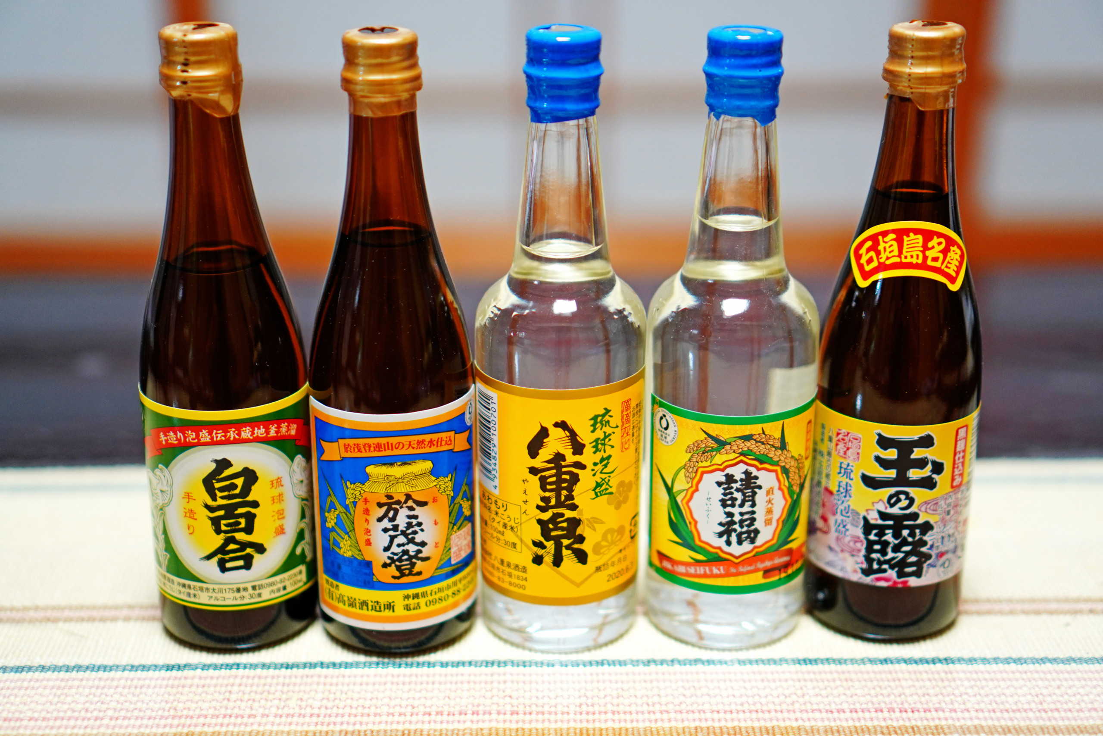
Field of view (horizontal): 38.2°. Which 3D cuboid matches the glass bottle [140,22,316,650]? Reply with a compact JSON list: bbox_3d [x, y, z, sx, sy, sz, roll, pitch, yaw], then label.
[{"bbox_3d":[-0.089,-0.008,0.429,0.045,0.165,0.045,-4,20,-12],"label":"glass bottle"}]

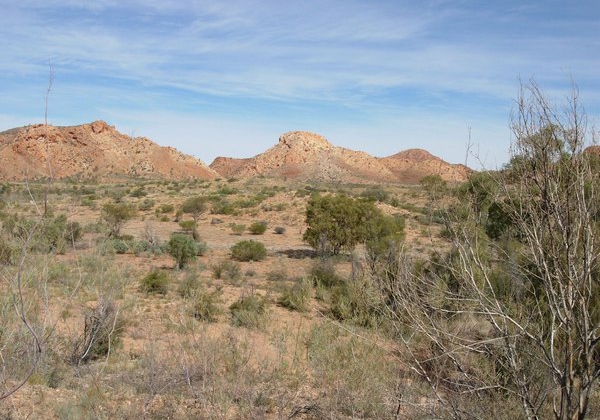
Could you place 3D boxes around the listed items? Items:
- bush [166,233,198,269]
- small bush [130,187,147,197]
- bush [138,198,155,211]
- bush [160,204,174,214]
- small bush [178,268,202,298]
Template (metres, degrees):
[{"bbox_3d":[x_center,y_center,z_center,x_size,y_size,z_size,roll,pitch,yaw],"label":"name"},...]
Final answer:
[{"bbox_3d":[-5.679,1.985,31.927,1.505,1.696,1.354,-1,3,-10],"label":"bush"},{"bbox_3d":[-27.364,-2.974,111.657,2.271,1.710,2.044,0,3,0],"label":"small bush"},{"bbox_3d":[-18.147,-0.657,77.912,1.595,1.660,1.436,0,3,0],"label":"bush"},{"bbox_3d":[-15.801,-0.161,78.521,1.669,1.108,1.503,-1,3,-11],"label":"bush"},{"bbox_3d":[-4.084,2.680,24.537,0.895,1.081,0.806,0,3,-9],"label":"small bush"}]

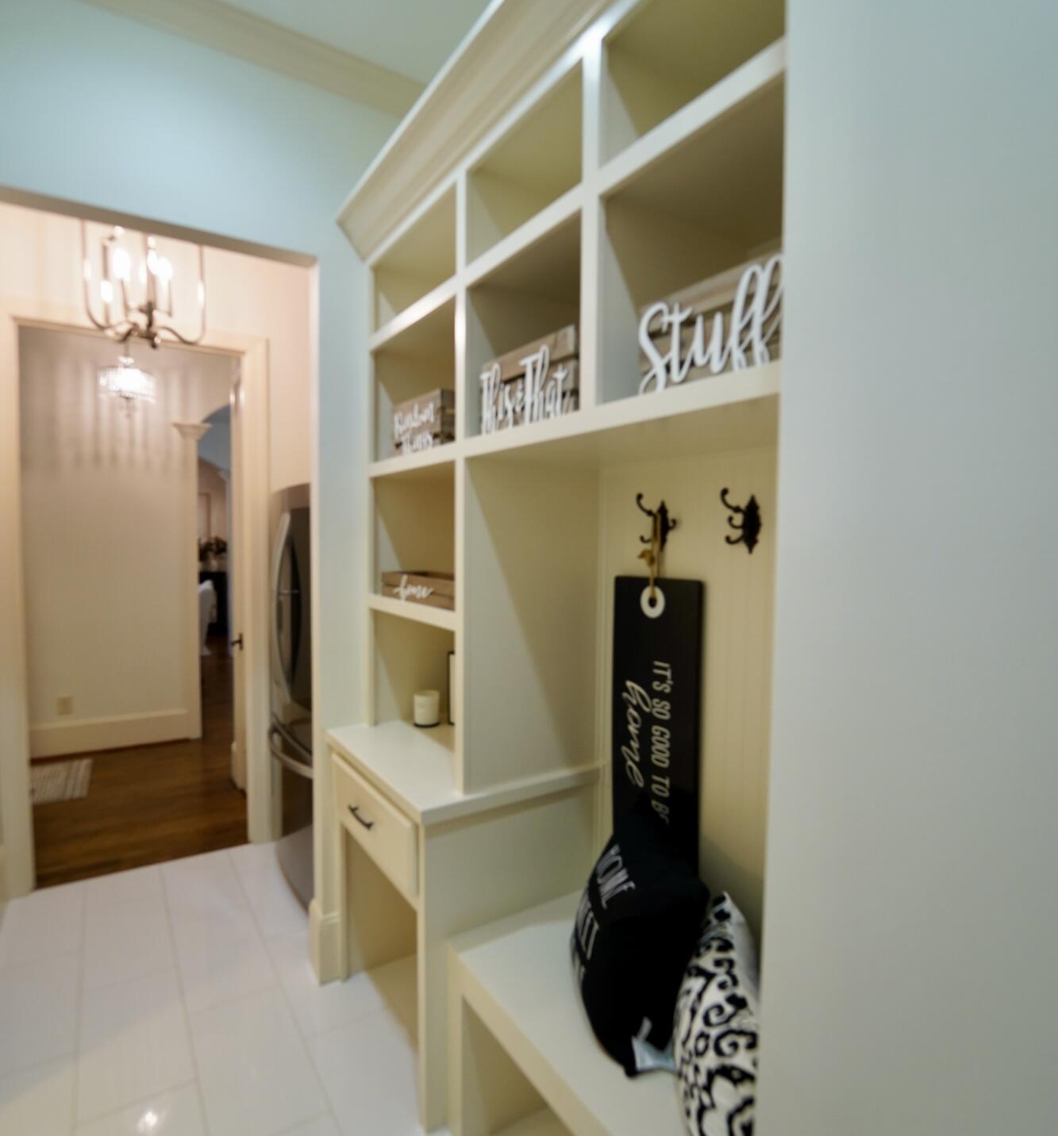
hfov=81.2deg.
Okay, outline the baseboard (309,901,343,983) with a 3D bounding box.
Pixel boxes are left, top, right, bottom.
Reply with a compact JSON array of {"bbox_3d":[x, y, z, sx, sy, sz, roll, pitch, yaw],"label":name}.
[{"bbox_3d":[-0.729,1.323,2.213,0.085,0.240,0.150,-1,3,-34],"label":"baseboard"}]

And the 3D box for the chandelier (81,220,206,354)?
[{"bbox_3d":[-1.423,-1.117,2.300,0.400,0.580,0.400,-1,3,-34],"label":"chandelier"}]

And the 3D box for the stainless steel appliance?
[{"bbox_3d":[-0.768,0.521,2.877,0.820,1.780,0.900,-1,3,-34],"label":"stainless steel appliance"}]

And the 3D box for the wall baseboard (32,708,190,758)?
[{"bbox_3d":[-3.029,1.194,4.454,1.020,0.230,0.025,-1,3,-31],"label":"wall baseboard"}]

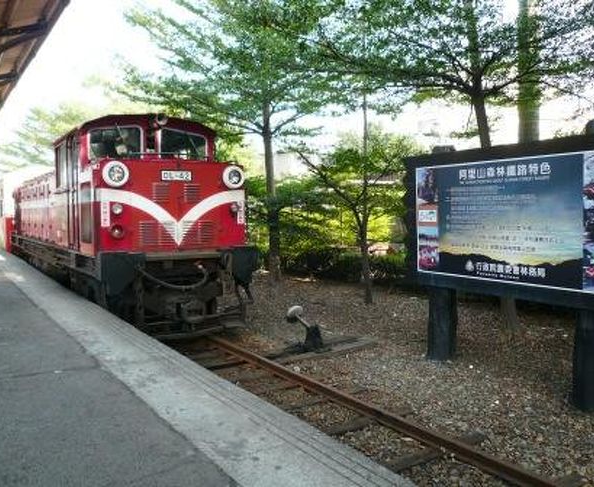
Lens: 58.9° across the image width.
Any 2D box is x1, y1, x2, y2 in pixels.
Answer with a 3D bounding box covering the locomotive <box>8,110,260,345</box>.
[{"bbox_3d":[-4.050,-0.474,10.835,2.200,3.300,9.900,-3,4,-34],"label":"locomotive"}]

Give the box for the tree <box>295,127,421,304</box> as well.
[{"bbox_3d":[1.163,-0.528,10.100,2.400,3.450,2.300,0,3,0],"label":"tree"}]

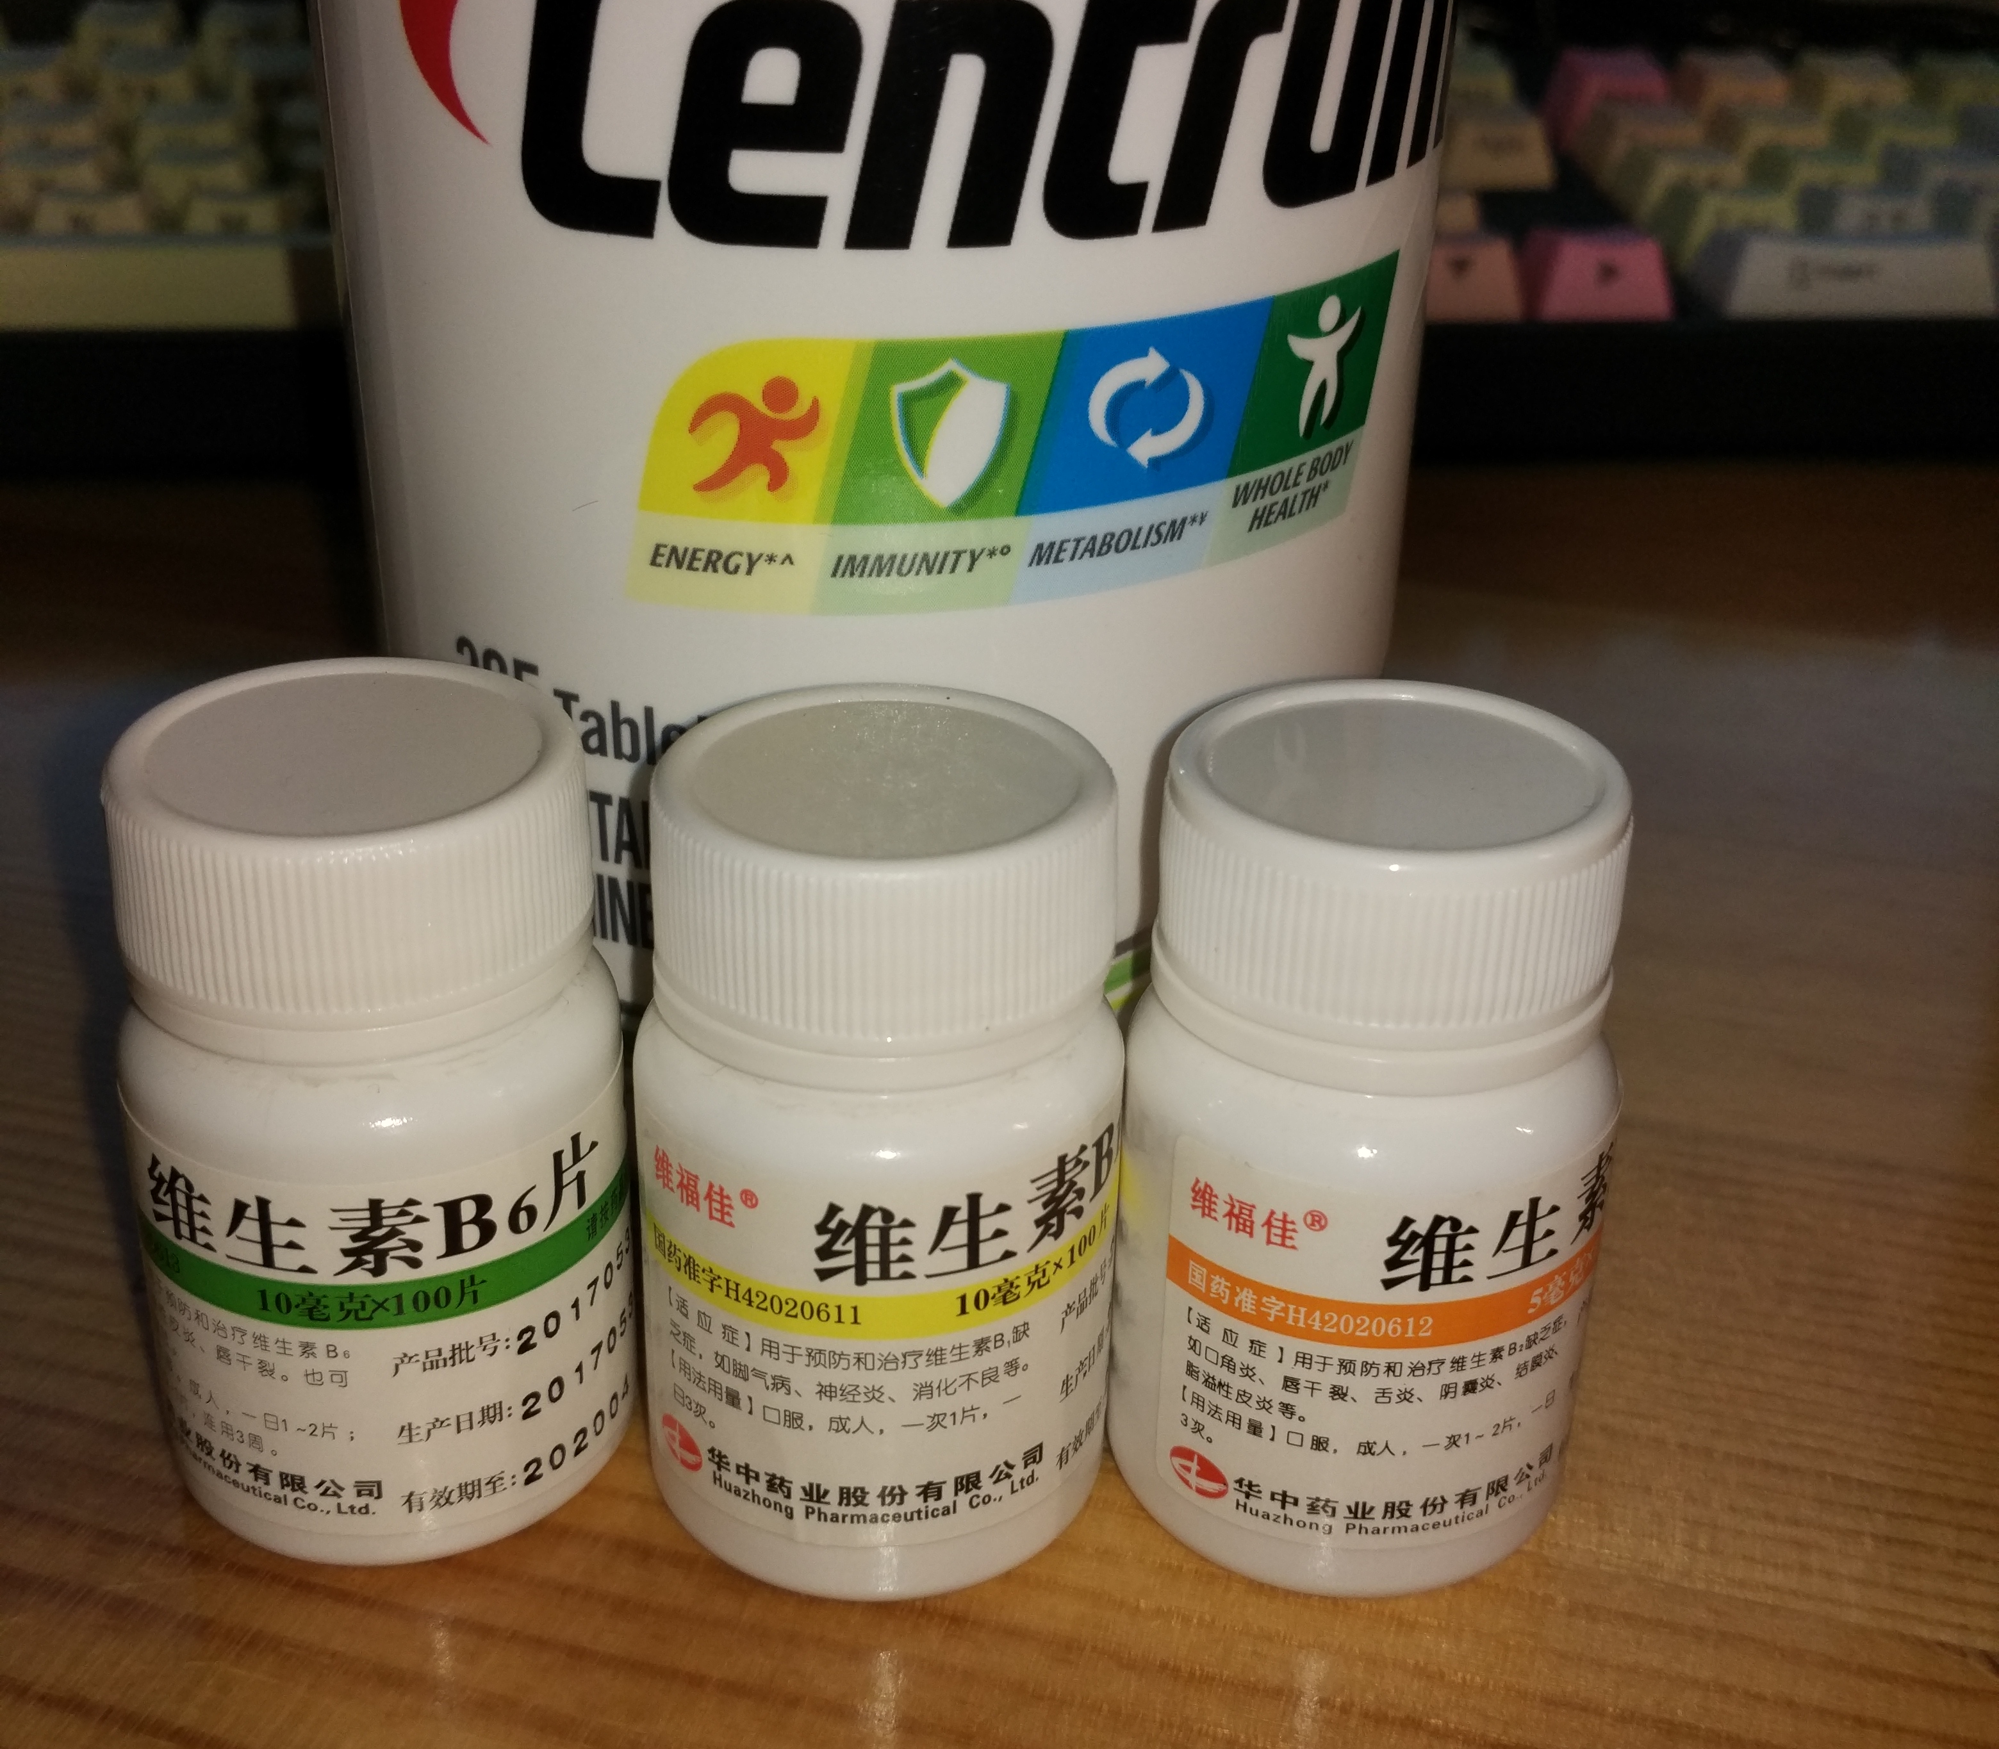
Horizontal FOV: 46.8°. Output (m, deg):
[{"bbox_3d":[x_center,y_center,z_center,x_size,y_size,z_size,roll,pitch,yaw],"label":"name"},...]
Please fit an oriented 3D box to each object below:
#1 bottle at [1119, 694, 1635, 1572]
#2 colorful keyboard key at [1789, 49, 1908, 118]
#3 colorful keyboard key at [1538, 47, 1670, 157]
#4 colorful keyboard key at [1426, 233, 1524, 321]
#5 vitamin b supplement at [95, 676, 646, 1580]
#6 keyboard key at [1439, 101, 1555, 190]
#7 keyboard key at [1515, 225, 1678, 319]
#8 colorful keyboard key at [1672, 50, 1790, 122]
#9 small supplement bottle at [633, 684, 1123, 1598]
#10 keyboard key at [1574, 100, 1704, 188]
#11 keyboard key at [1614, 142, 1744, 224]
[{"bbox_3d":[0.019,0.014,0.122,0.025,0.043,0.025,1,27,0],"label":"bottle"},{"bbox_3d":[0.133,-0.121,0.363,0.018,0.011,0.018,-1,33,-4],"label":"colorful keyboard key"},{"bbox_3d":[0.095,-0.121,0.361,0.018,0.011,0.018,-1,33,-4],"label":"colorful keyboard key"},{"bbox_3d":[0.057,-0.078,0.295,0.018,0.011,0.018,-1,33,-4],"label":"colorful keyboard key"},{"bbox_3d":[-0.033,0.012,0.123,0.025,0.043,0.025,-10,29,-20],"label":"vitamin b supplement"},{"bbox_3d":[0.072,-0.109,0.344,0.018,0.011,0.018,-1,33,-4],"label":"keyboard key"},{"bbox_3d":[0.076,-0.078,0.296,0.018,0.011,0.018,-1,33,-4],"label":"keyboard key"},{"bbox_3d":[0.114,-0.121,0.362,0.018,0.011,0.018,-1,33,-4],"label":"colorful keyboard key"},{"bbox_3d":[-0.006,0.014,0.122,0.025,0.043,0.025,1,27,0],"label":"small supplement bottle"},{"bbox_3d":[0.096,-0.109,0.346,0.018,0.011,0.018,-1,33,-4],"label":"keyboard key"},{"bbox_3d":[0.097,-0.099,0.330,0.018,0.010,0.018,-1,33,-4],"label":"keyboard key"}]

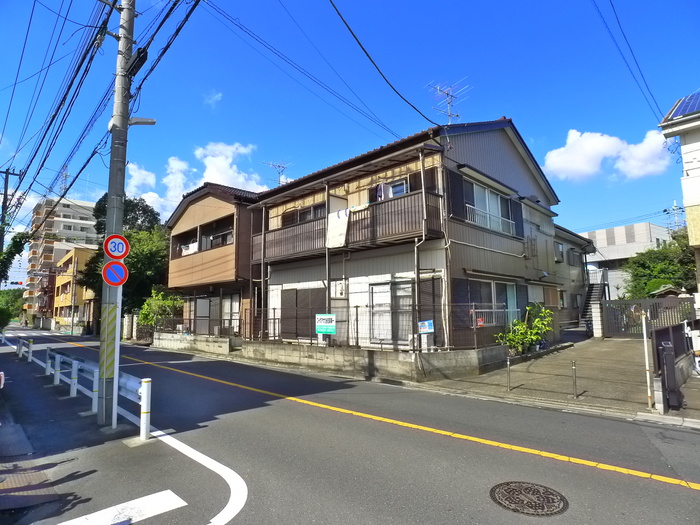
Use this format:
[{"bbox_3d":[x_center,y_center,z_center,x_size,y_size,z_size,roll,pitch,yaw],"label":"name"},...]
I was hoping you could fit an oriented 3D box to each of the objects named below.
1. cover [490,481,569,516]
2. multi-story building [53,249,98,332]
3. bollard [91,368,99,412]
[{"bbox_3d":[1.632,2.161,4.411,0.690,0.040,0.740,0,-6,0],"label":"cover"},{"bbox_3d":[-26.464,3.071,49.878,6.500,8.400,11.000,4,-8,-38],"label":"multi-story building"},{"bbox_3d":[-4.503,2.287,8.610,0.125,0.735,0.125,5,-8,-42],"label":"bollard"}]

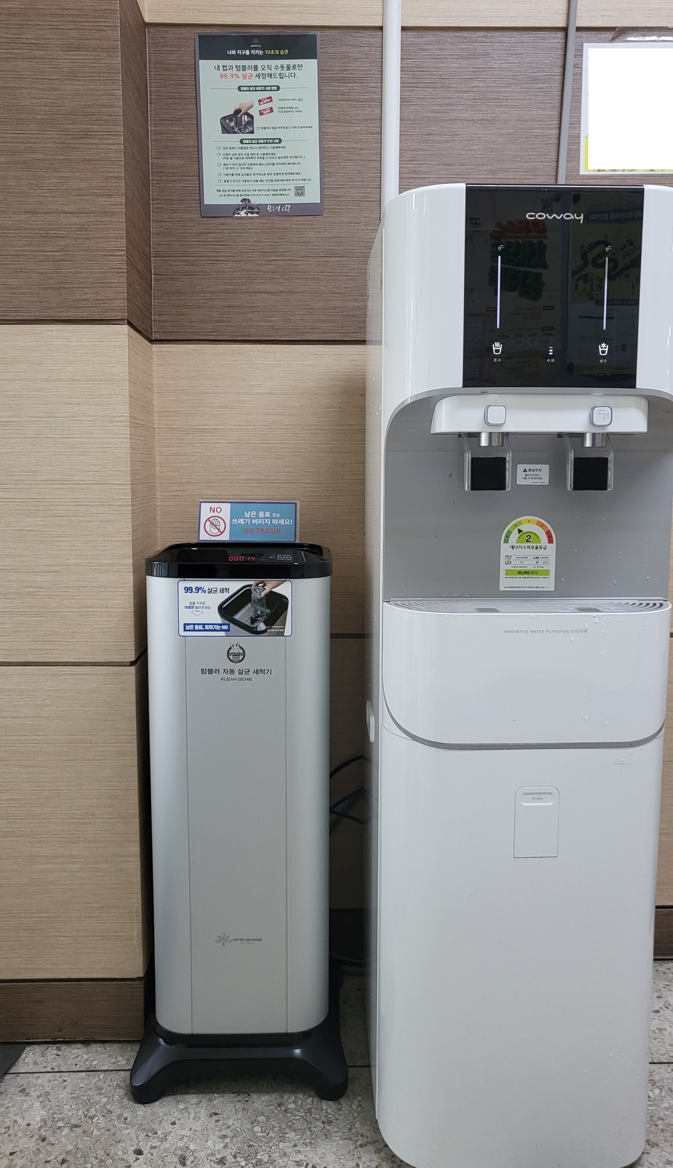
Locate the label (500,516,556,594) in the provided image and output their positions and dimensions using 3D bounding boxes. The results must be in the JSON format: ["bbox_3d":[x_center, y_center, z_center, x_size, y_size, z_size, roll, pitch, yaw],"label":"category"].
[{"bbox_3d":[0.249,-0.039,1.138,0.072,0.098,0.004,0,6,-1],"label":"label"}]

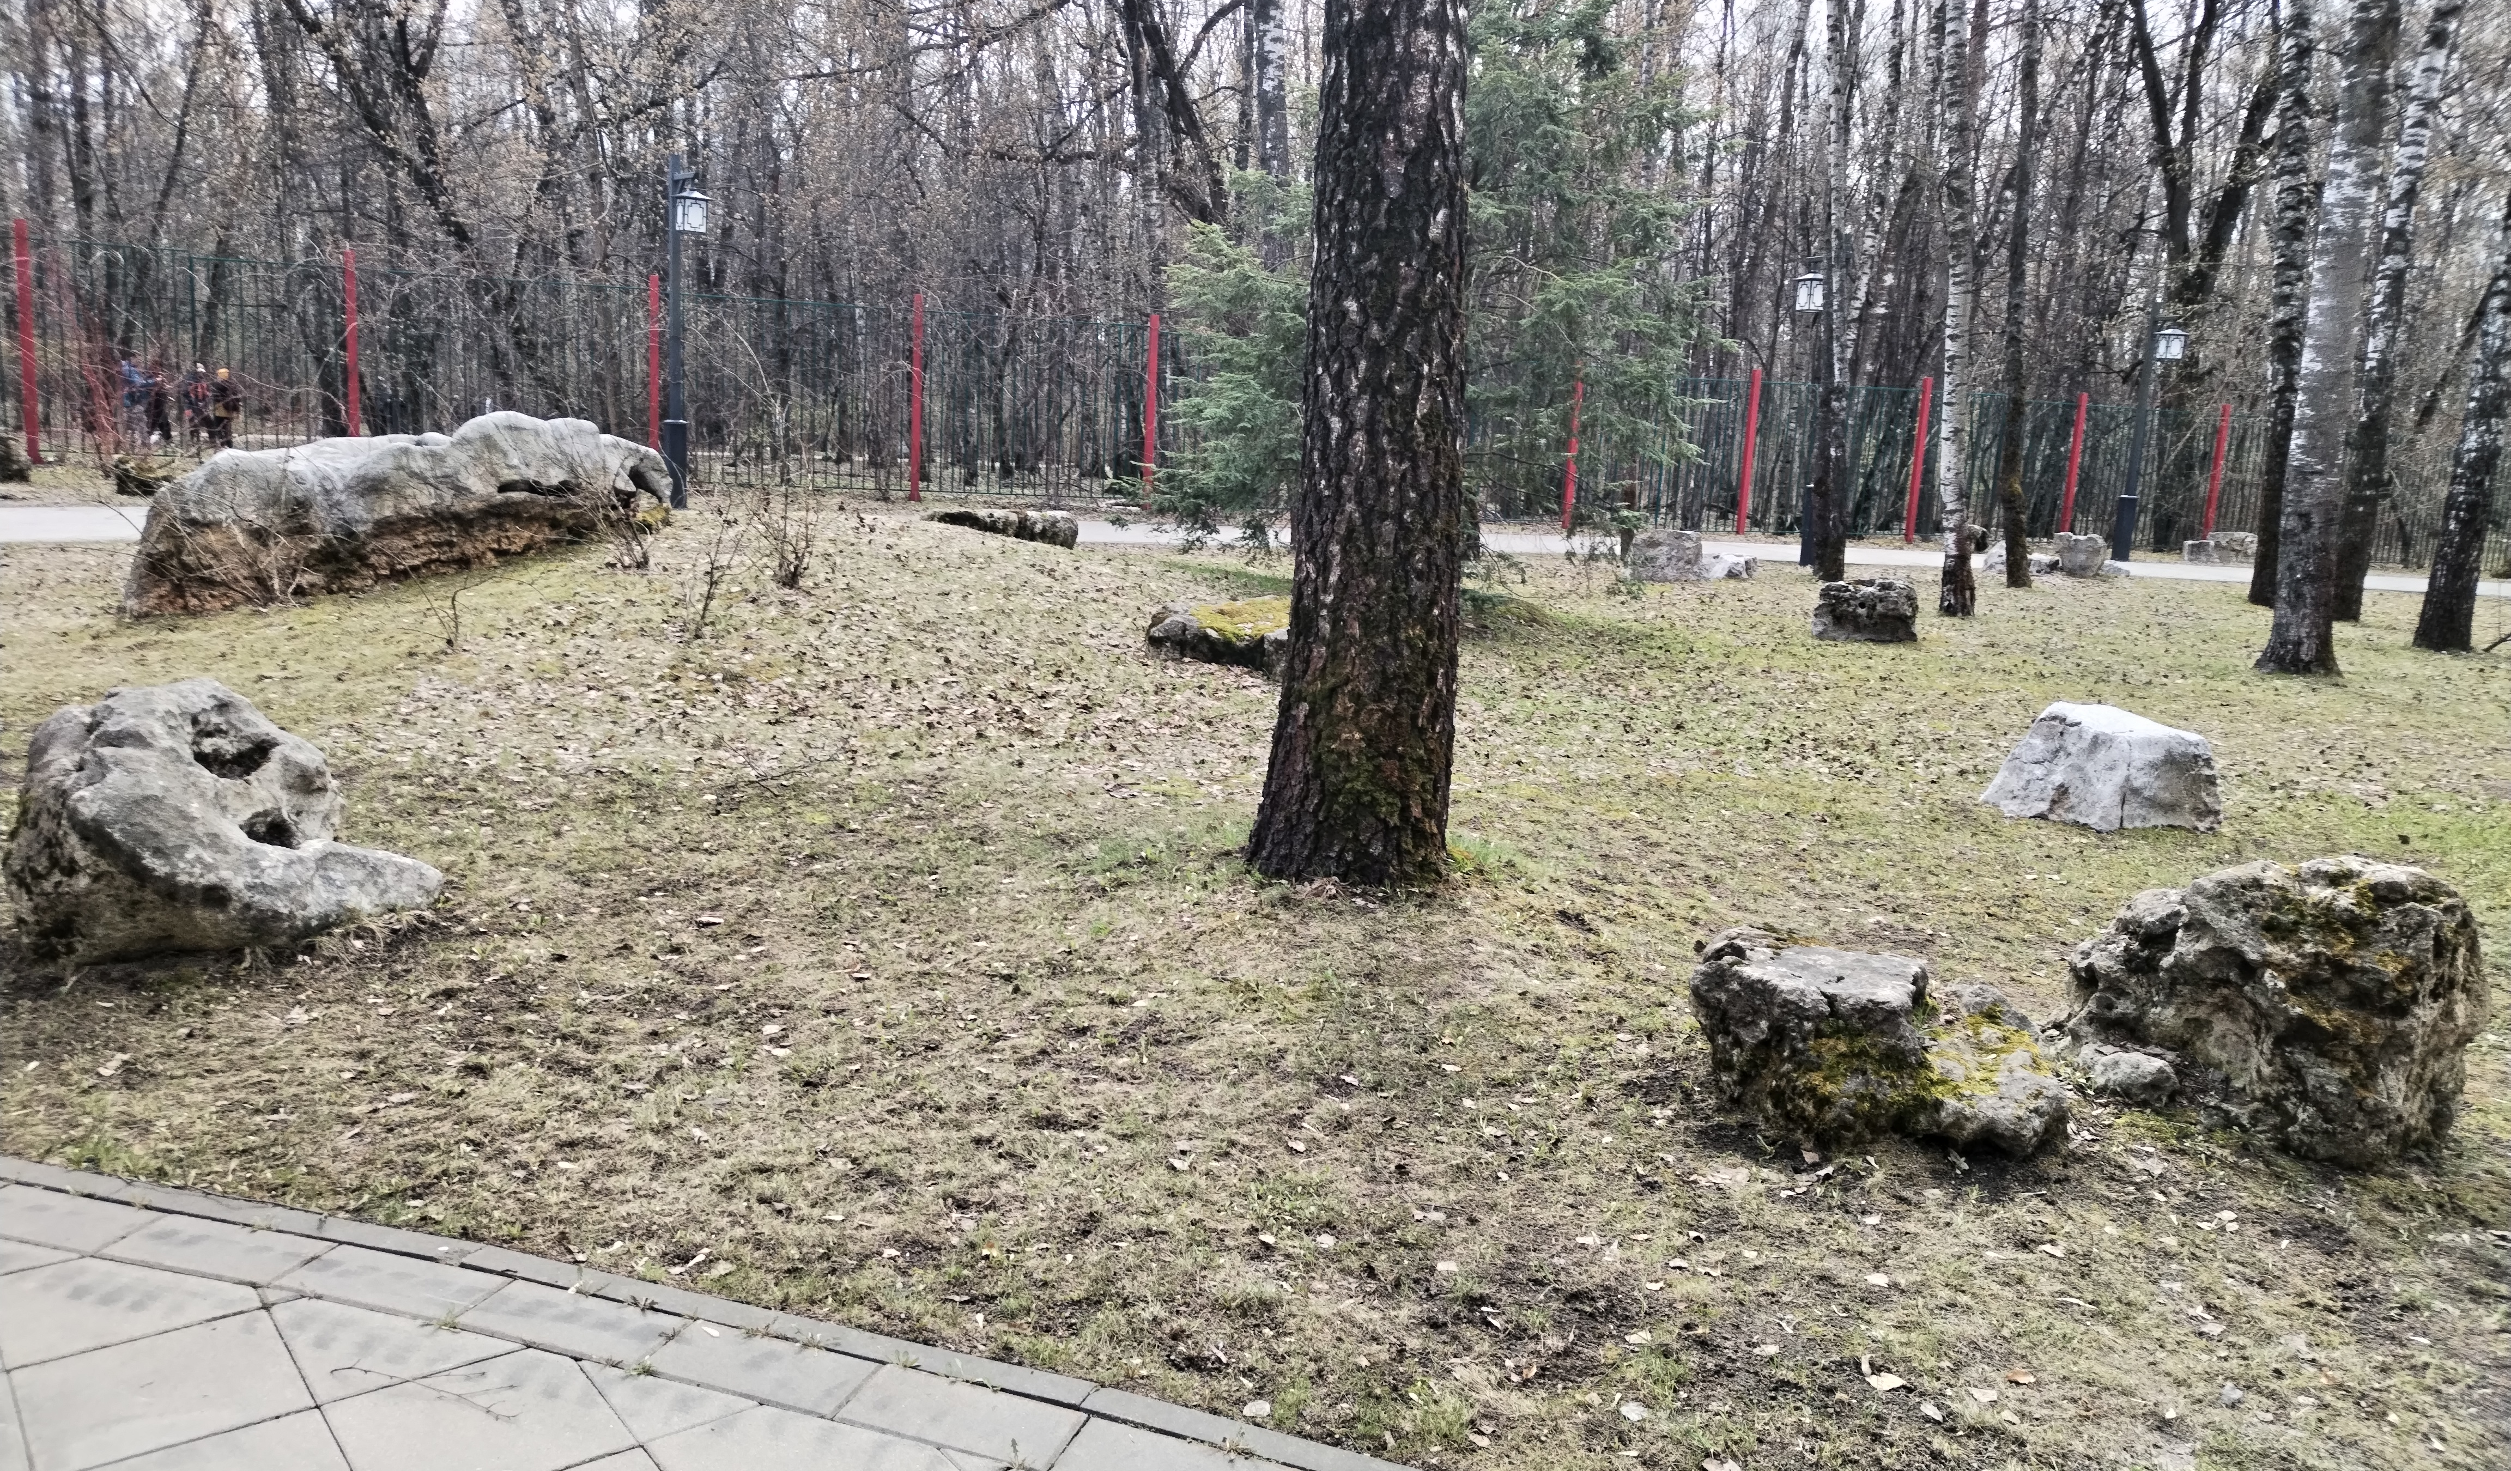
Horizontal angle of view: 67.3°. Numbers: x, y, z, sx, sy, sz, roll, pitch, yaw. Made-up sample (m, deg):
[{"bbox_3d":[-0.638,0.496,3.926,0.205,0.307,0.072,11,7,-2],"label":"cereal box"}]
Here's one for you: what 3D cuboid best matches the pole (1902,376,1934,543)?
[{"bbox_3d":[9.867,-4.057,28.046,0.115,2.381,0.115,-1,11,-22],"label":"pole"}]

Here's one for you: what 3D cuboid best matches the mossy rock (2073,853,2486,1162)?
[{"bbox_3d":[2.058,0.551,3.868,0.703,0.546,0.562,6,11,14],"label":"mossy rock"}]

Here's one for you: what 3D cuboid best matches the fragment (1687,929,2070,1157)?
[{"bbox_3d":[1.187,0.563,3.682,0.620,0.320,0.460,4,11,7],"label":"fragment"}]

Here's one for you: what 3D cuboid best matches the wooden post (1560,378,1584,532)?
[{"bbox_3d":[4.306,-4.025,25.794,0.115,2.381,0.115,-1,11,-22],"label":"wooden post"}]

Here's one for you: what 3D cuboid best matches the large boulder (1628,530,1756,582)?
[{"bbox_3d":[4.014,-1.661,17.334,1.130,0.439,0.678,5,10,9],"label":"large boulder"}]

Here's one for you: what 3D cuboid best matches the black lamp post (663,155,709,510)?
[{"bbox_3d":[-5.347,-3.770,17.743,0.330,3.280,0.620,-6,13,-39],"label":"black lamp post"}]

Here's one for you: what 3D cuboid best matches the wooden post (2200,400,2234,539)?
[{"bbox_3d":[15.429,-4.093,30.298,0.115,2.381,0.115,-1,11,-22],"label":"wooden post"}]

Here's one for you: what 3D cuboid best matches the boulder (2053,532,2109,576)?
[{"bbox_3d":[8.794,-1.951,20.108,0.540,0.450,0.450,7,12,19],"label":"boulder"}]

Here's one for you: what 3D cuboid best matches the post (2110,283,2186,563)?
[{"bbox_3d":[10.629,-3.710,22.551,0.360,3.300,0.500,-4,13,-33],"label":"post"}]

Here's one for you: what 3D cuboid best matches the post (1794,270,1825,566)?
[{"bbox_3d":[5.820,-3.434,19.711,0.330,3.280,0.620,-1,11,-19],"label":"post"}]

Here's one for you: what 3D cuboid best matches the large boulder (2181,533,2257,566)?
[{"bbox_3d":[12.446,-2.454,24.354,0.880,0.420,0.600,7,12,19],"label":"large boulder"}]

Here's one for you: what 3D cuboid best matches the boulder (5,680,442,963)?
[{"bbox_3d":[-2.315,0.187,4.295,0.842,0.598,0.590,-1,11,-20],"label":"boulder"}]

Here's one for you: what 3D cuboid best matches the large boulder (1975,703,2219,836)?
[{"bbox_3d":[3.110,0.079,6.991,0.750,0.410,0.550,6,11,16],"label":"large boulder"}]

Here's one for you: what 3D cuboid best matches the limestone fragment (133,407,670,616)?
[{"bbox_3d":[-4.213,-1.197,9.508,0.850,0.800,2.750,11,14,37],"label":"limestone fragment"}]

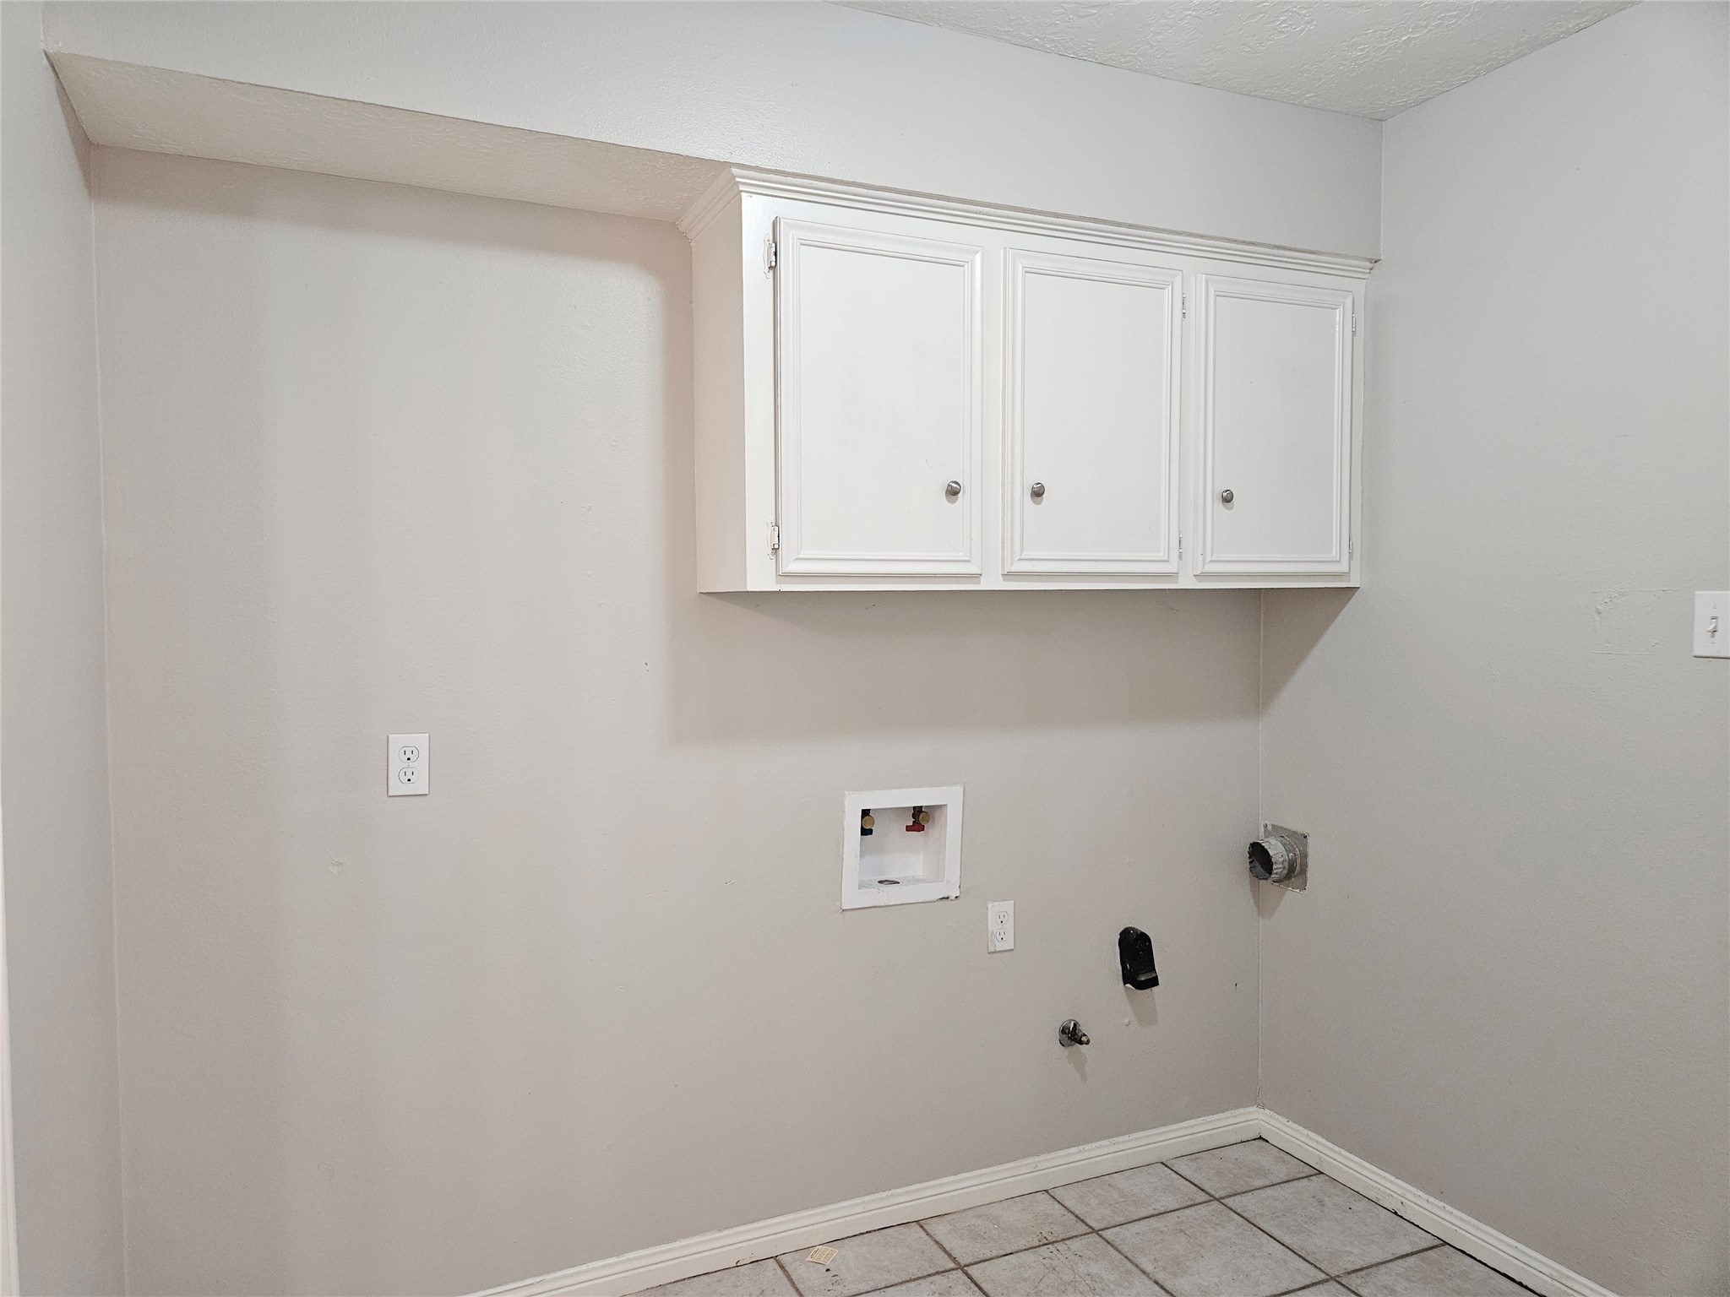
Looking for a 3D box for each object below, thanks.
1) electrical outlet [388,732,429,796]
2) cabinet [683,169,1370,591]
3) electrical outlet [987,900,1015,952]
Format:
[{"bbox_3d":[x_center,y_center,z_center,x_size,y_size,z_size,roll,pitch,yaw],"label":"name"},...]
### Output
[{"bbox_3d":[-0.842,0.216,2.122,0.070,0.114,0.010,-1,2,-24],"label":"electrical outlet"},{"bbox_3d":[0.391,-0.490,2.457,1.498,0.732,0.347,-1,2,-24],"label":"cabinet"},{"bbox_3d":[0.315,0.641,2.640,0.070,0.114,0.010,-1,2,-24],"label":"electrical outlet"}]

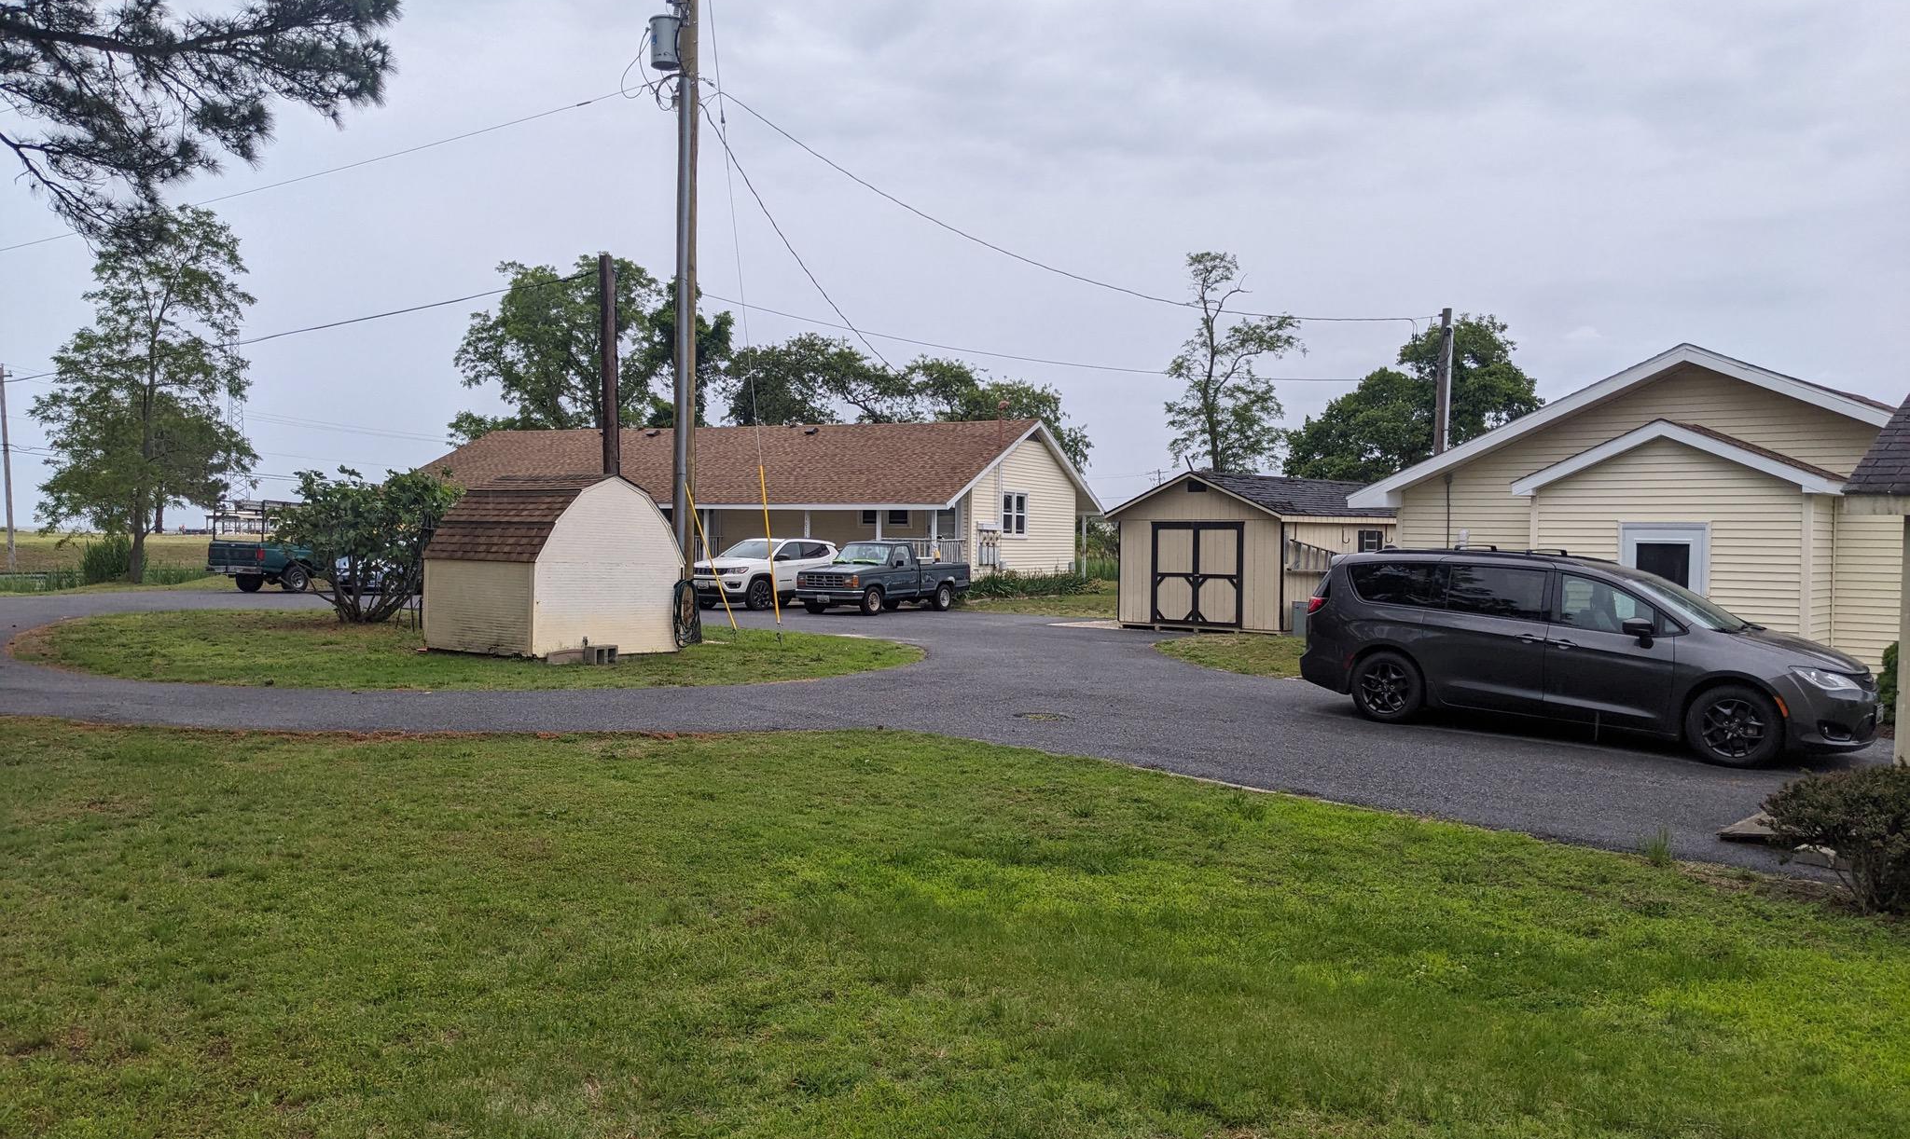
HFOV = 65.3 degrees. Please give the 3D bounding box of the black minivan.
[{"bbox_3d":[6.000,0.718,14.480,5.170,1.770,2.050,5,3,38],"label":"black minivan"}]

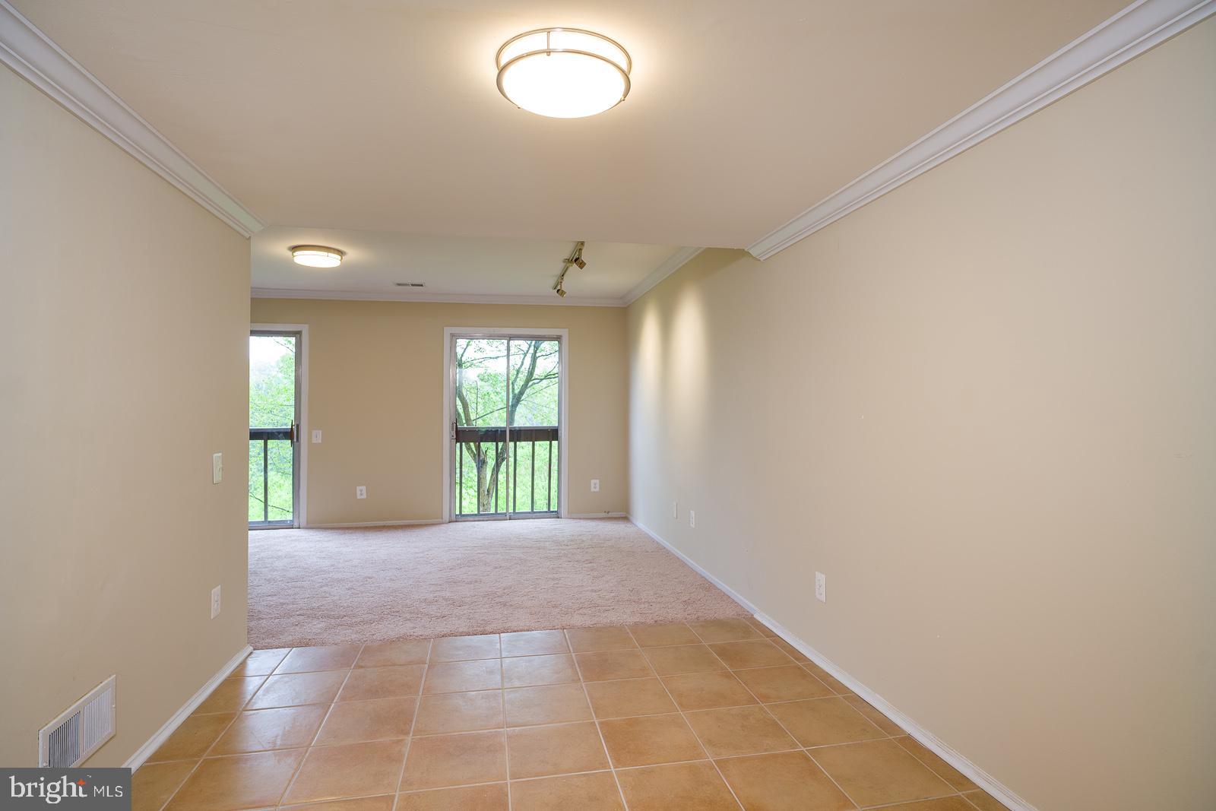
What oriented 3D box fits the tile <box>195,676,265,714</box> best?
[{"bbox_3d":[-1.569,1.212,2.538,0.191,0.010,0.323,0,-1,-11],"label":"tile"}]

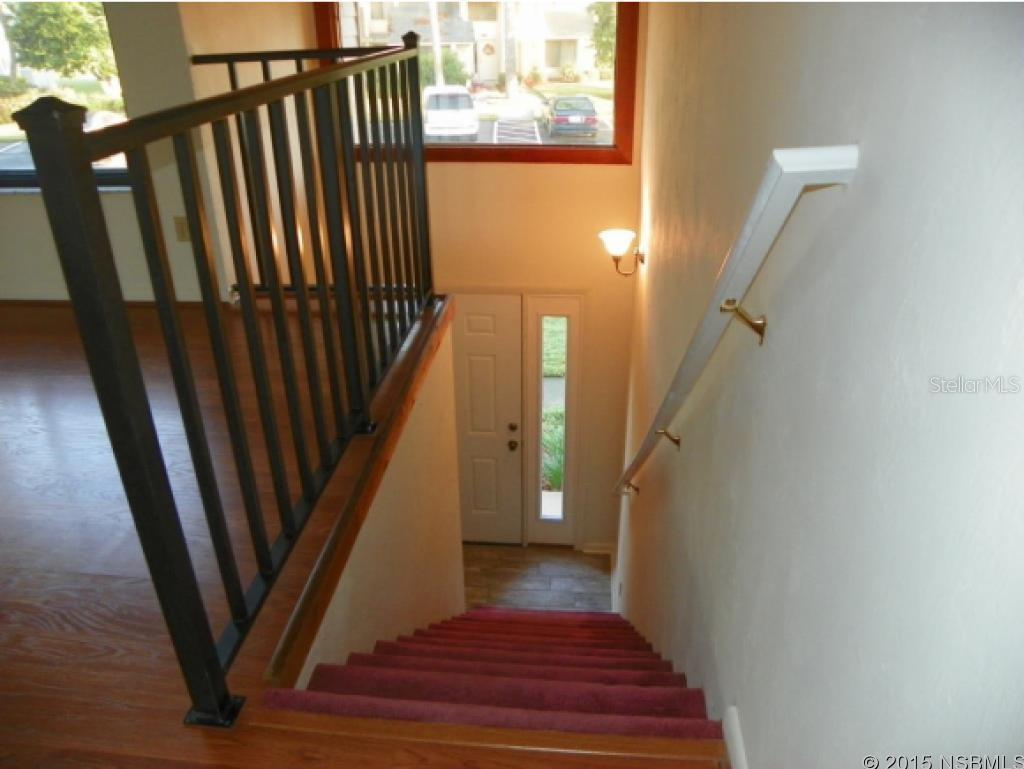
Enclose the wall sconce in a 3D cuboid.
[{"bbox_3d":[0.630,-0.768,4.454,0.250,0.244,0.190,2,27,5],"label":"wall sconce"}]

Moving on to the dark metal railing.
[{"bbox_3d":[-0.931,-0.390,2.231,1.026,1.104,2.334,2,27,5],"label":"dark metal railing"}]

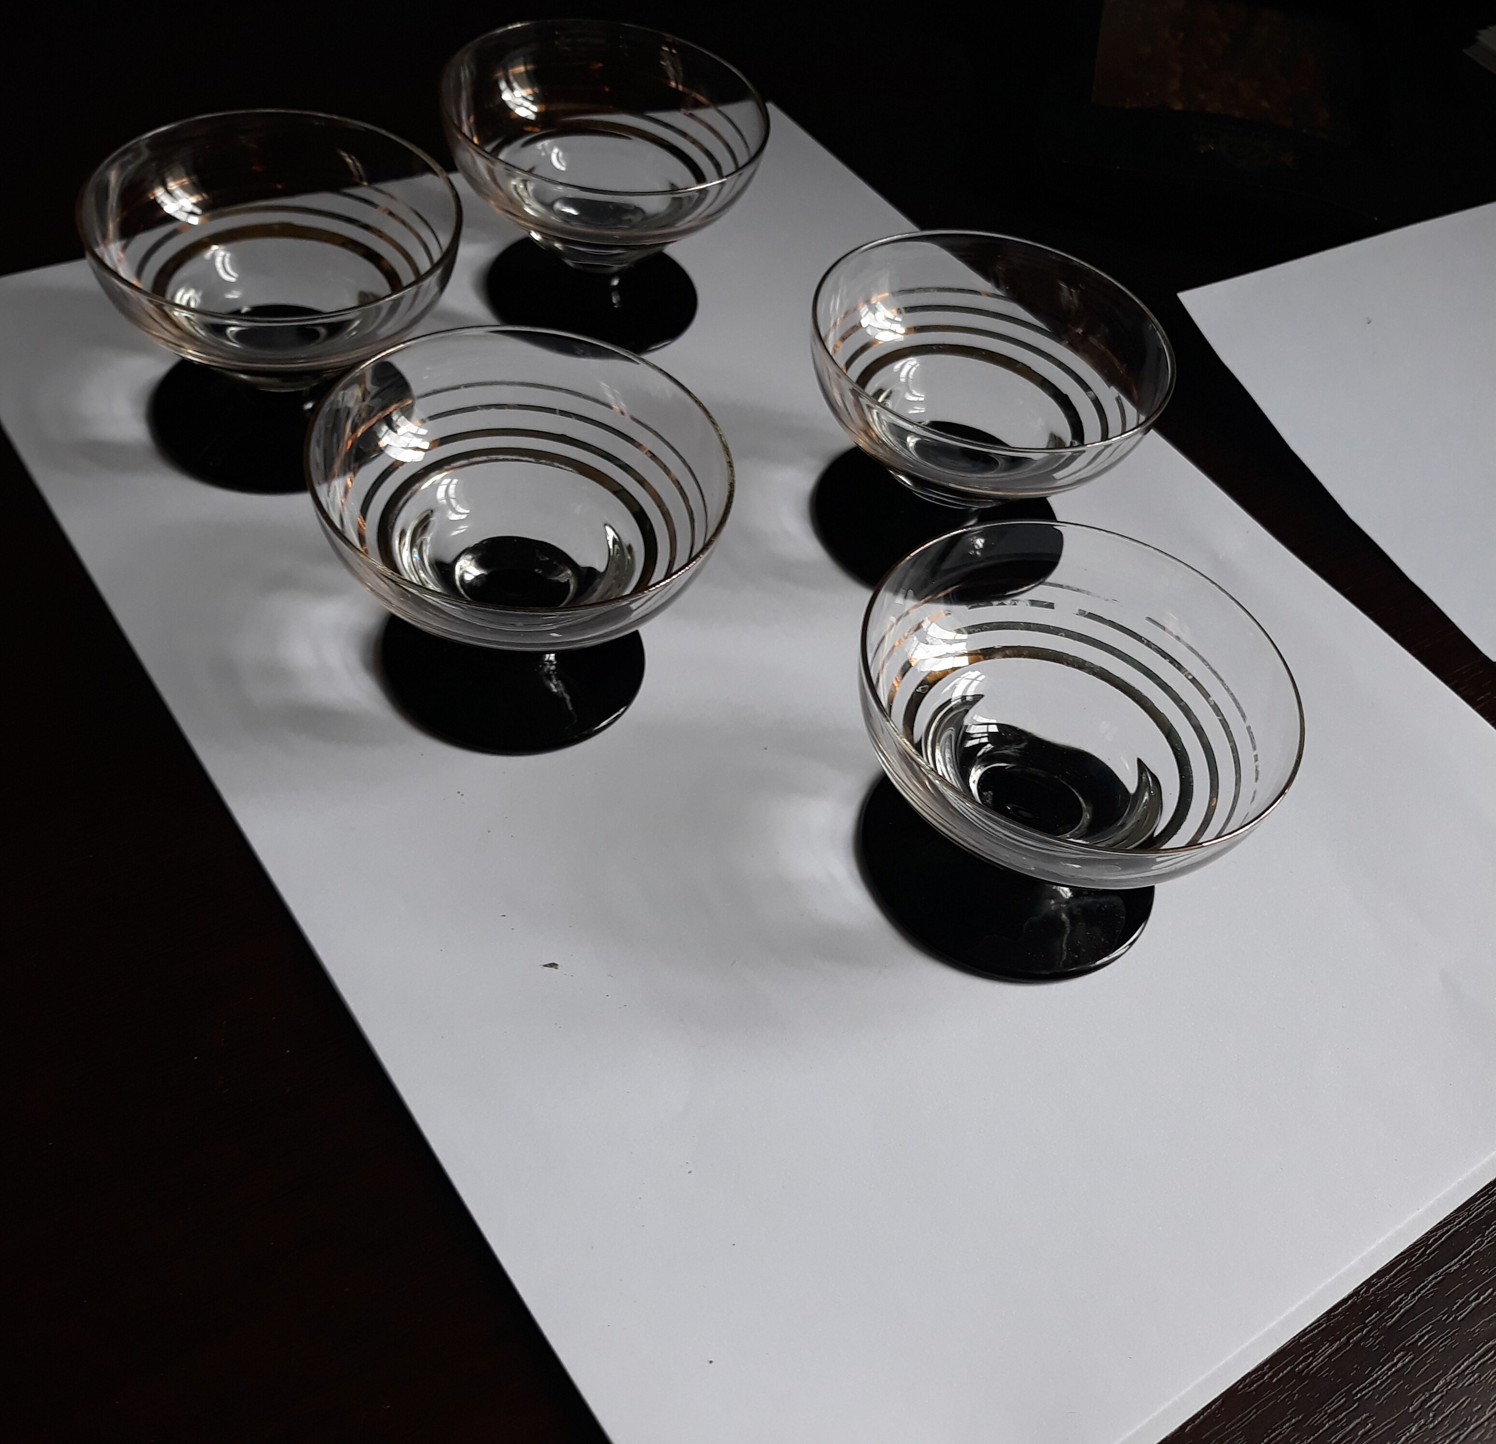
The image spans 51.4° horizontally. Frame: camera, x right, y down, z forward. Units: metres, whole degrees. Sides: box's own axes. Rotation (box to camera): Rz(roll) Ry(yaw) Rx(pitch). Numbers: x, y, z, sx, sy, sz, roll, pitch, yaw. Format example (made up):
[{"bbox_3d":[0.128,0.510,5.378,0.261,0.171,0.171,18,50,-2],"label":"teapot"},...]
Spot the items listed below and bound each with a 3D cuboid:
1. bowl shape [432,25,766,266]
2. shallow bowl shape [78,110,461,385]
[{"bbox_3d":[-0.042,-0.158,0.455,0.091,0.049,0.091,12,49,0],"label":"bowl shape"},{"bbox_3d":[-0.120,-0.110,0.400,0.089,0.049,0.089,12,49,0],"label":"shallow bowl shape"}]

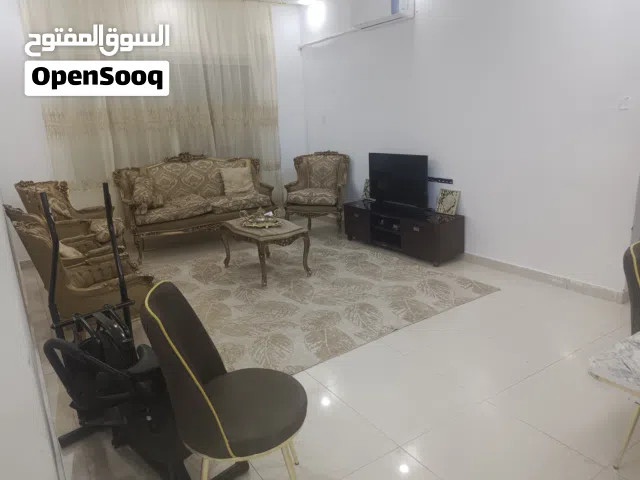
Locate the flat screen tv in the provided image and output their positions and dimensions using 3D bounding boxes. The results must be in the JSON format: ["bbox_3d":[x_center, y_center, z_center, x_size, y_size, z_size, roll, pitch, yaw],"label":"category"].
[{"bbox_3d":[0.838,-0.646,4.995,0.080,0.540,0.880,-13,19,-34],"label":"flat screen tv"}]

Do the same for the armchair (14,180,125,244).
[{"bbox_3d":[-2.368,-0.135,4.380,0.680,1.000,0.690,-4,16,-7],"label":"armchair"}]

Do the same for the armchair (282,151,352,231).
[{"bbox_3d":[0.002,-0.557,5.501,0.690,1.010,0.680,2,17,14],"label":"armchair"}]

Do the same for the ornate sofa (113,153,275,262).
[{"bbox_3d":[-1.367,-0.432,5.182,1.680,1.050,0.700,-12,19,-31],"label":"ornate sofa"}]

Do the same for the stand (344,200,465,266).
[{"bbox_3d":[0.844,-0.129,4.952,0.385,0.430,1.330,-14,20,-34],"label":"stand"}]

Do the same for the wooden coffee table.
[{"bbox_3d":[-0.517,0.082,4.372,0.530,0.450,0.830,-13,19,-34],"label":"wooden coffee table"}]

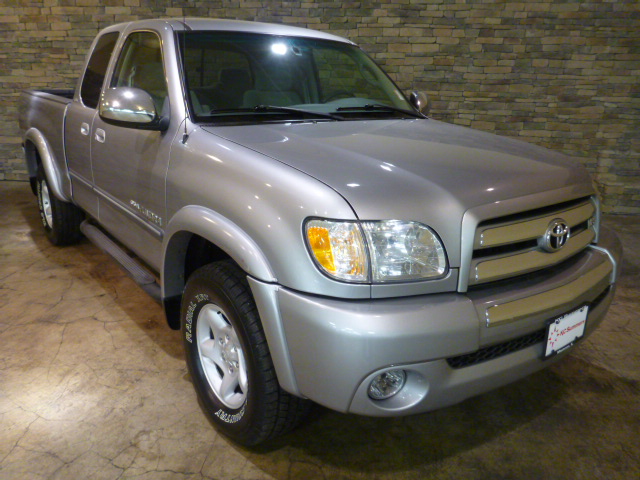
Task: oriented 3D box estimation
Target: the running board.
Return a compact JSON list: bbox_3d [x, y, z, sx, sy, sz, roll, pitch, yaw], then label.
[{"bbox_3d":[-1.269,0.098,3.309,0.180,0.130,1.560,-11,21,-37],"label":"running board"}]

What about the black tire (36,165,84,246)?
[{"bbox_3d":[-2.341,-0.342,4.686,0.275,0.770,0.775,-11,21,-37],"label":"black tire"}]

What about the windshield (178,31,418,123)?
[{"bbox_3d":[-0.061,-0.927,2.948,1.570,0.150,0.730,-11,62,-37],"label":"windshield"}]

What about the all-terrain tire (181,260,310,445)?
[{"bbox_3d":[-0.341,0.474,2.245,0.275,0.770,0.775,-11,21,-37],"label":"all-terrain tire"}]

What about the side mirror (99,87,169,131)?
[{"bbox_3d":[-0.858,-0.603,2.397,0.270,0.200,0.180,-11,21,-37],"label":"side mirror"}]

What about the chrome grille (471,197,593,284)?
[{"bbox_3d":[0.866,-0.009,1.952,0.880,0.230,0.130,-11,21,-37],"label":"chrome grille"}]

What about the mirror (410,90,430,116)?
[{"bbox_3d":[0.718,-0.920,3.596,0.270,0.200,0.180,-11,21,-37],"label":"mirror"}]

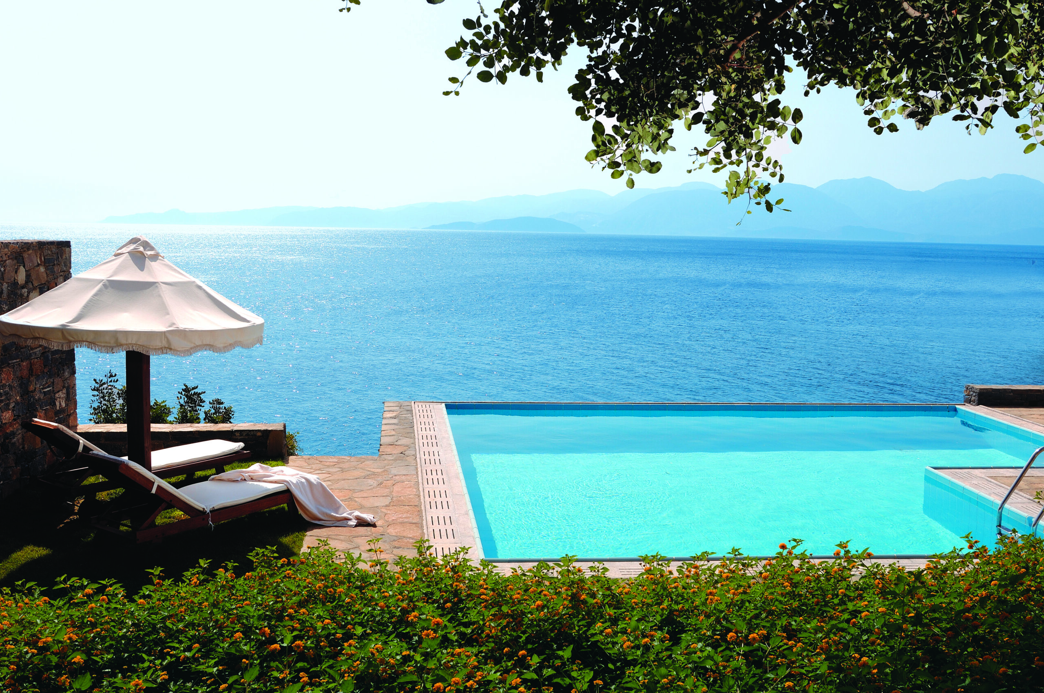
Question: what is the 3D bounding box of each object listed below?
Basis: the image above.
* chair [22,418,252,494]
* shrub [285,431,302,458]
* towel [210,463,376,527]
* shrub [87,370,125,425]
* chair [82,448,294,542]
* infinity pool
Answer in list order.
[{"bbox_3d":[-3.875,1.091,9.006,0.630,0.910,1.990,7,10,39],"label":"chair"},{"bbox_3d":[-2.973,1.253,11.169,0.480,0.500,0.450,1,8,0],"label":"shrub"},{"bbox_3d":[-2.204,1.424,8.473,1.600,0.450,0.620,3,8,15],"label":"towel"},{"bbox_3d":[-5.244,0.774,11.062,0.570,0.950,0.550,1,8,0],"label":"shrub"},{"bbox_3d":[-2.800,1.263,7.876,0.630,0.910,1.970,7,10,38],"label":"chair"},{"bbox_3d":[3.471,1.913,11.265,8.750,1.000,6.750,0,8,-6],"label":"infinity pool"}]

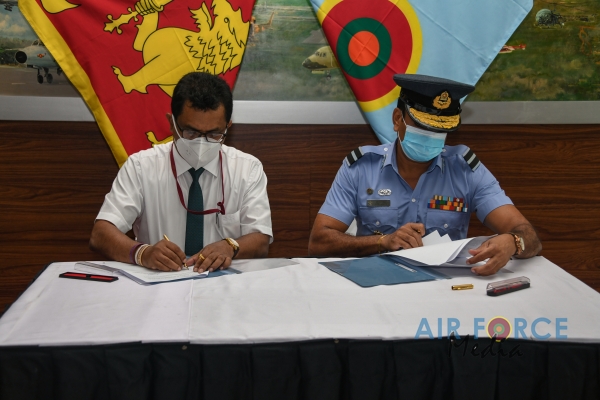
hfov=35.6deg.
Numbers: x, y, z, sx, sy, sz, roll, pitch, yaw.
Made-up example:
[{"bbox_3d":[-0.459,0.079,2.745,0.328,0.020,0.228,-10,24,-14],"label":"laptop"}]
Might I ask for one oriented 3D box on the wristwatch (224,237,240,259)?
[{"bbox_3d":[-0.196,0.138,2.700,0.062,0.052,0.038,40,19,0],"label":"wristwatch"}]

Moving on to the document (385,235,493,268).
[{"bbox_3d":[0.401,0.153,2.700,0.230,0.070,0.280,-3,9,-21],"label":"document"}]

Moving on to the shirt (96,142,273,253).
[{"bbox_3d":[-0.350,0.051,2.900,0.520,0.470,0.320,0,9,0],"label":"shirt"}]

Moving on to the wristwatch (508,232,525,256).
[{"bbox_3d":[0.629,0.131,2.710,0.052,0.062,0.038,-16,0,18],"label":"wristwatch"}]

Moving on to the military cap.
[{"bbox_3d":[0.401,-0.292,2.800,0.250,0.135,0.275,6,22,-16],"label":"military cap"}]

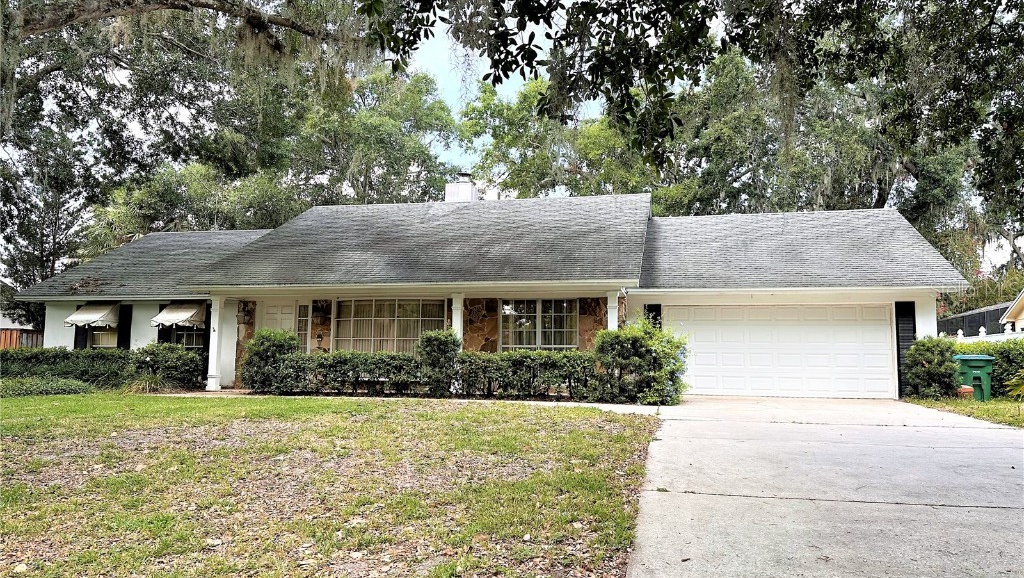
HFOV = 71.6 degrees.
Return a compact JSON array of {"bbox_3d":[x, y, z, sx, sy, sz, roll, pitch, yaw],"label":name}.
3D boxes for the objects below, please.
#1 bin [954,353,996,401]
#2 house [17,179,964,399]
[{"bbox_3d":[10.696,2.032,16.477,0.740,1.080,0.840,-1,-5,20],"label":"bin"},{"bbox_3d":[-1.247,-0.302,21.489,24.028,6.373,11.736,-1,-5,12],"label":"house"}]

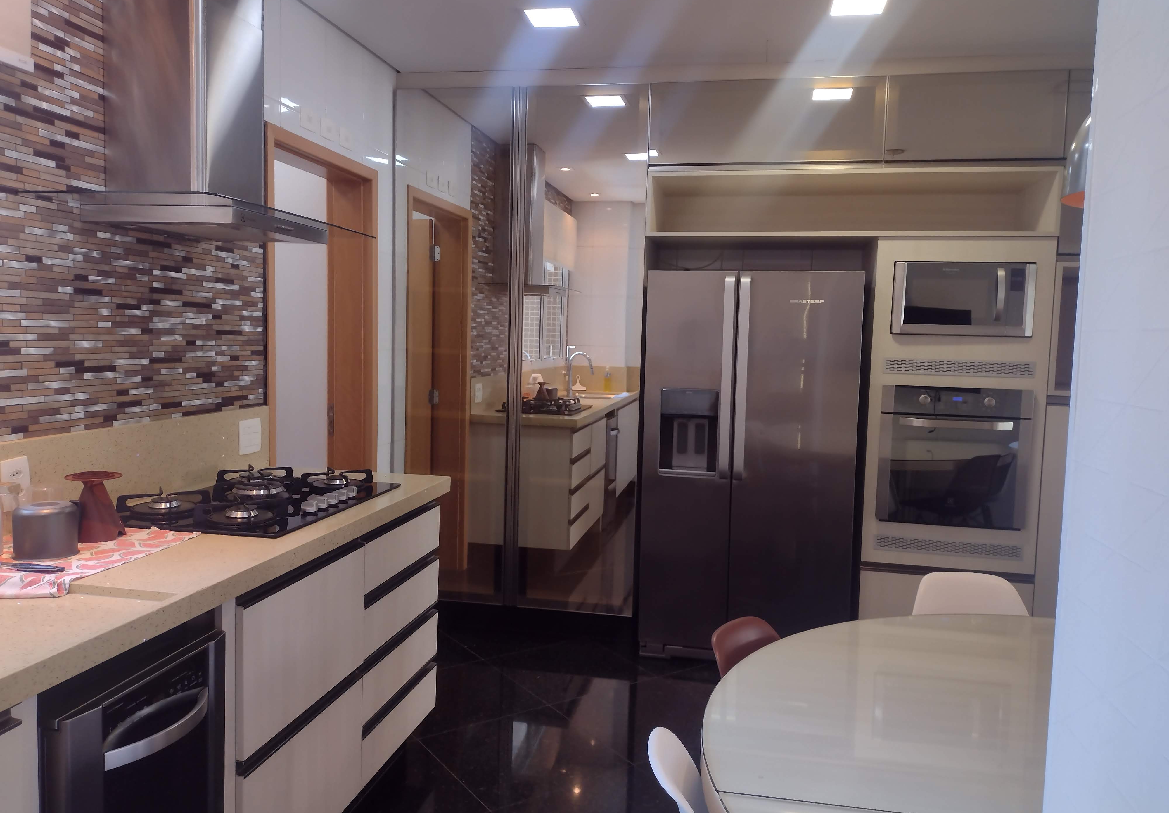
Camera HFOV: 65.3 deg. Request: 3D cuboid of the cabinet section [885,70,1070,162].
[{"bbox_3d":[1.675,-1.219,4.041,0.714,0.362,0.530,2,5,11],"label":"cabinet section"}]

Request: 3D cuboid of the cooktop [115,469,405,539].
[{"bbox_3d":[-0.906,0.245,2.573,0.509,0.053,0.775,2,5,11],"label":"cooktop"}]

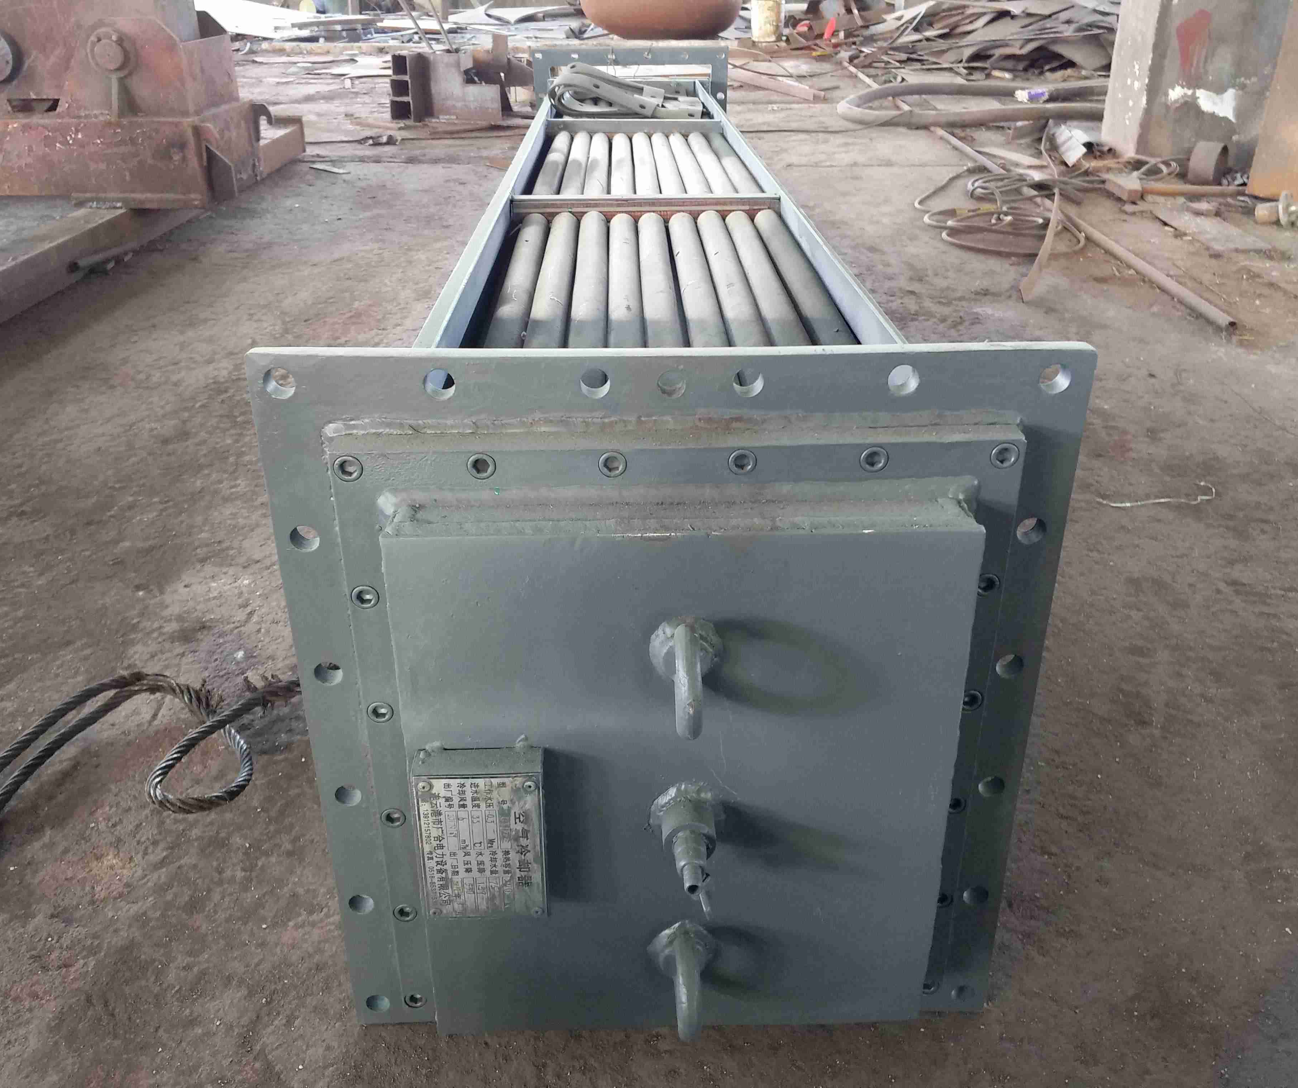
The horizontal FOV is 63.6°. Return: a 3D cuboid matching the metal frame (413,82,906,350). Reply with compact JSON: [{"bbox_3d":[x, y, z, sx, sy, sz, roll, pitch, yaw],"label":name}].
[{"bbox_3d":[-0.022,-0.541,2.172,0.460,0.529,2.838,-1,29,-1],"label":"metal frame"}]

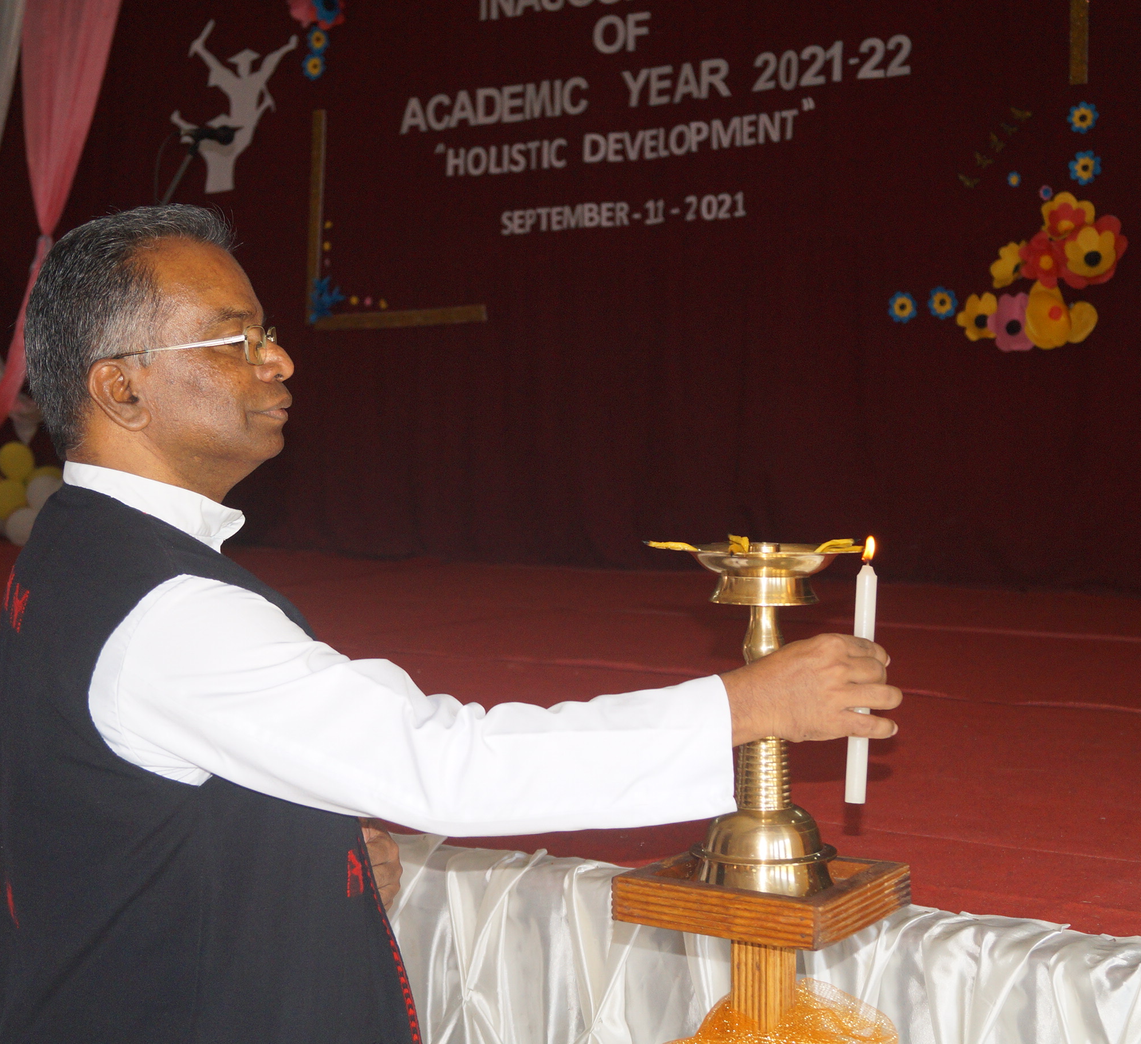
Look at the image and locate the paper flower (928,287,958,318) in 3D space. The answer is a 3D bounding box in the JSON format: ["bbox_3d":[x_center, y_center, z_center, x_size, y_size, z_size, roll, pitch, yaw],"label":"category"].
[{"bbox_3d":[1.357,-0.799,6.665,0.113,0.112,0.020,2,4,33],"label":"paper flower"}]

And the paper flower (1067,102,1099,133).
[{"bbox_3d":[1.782,-1.408,6.357,0.108,0.102,0.020,2,4,33],"label":"paper flower"}]

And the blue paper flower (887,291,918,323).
[{"bbox_3d":[1.227,-0.791,6.749,0.111,0.114,0.020,2,4,33],"label":"blue paper flower"}]

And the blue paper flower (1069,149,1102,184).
[{"bbox_3d":[1.791,-1.234,6.360,0.108,0.119,0.020,2,4,33],"label":"blue paper flower"}]

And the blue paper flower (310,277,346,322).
[{"bbox_3d":[-1.093,-1.008,8.245,0.201,0.197,0.050,2,4,33],"label":"blue paper flower"}]

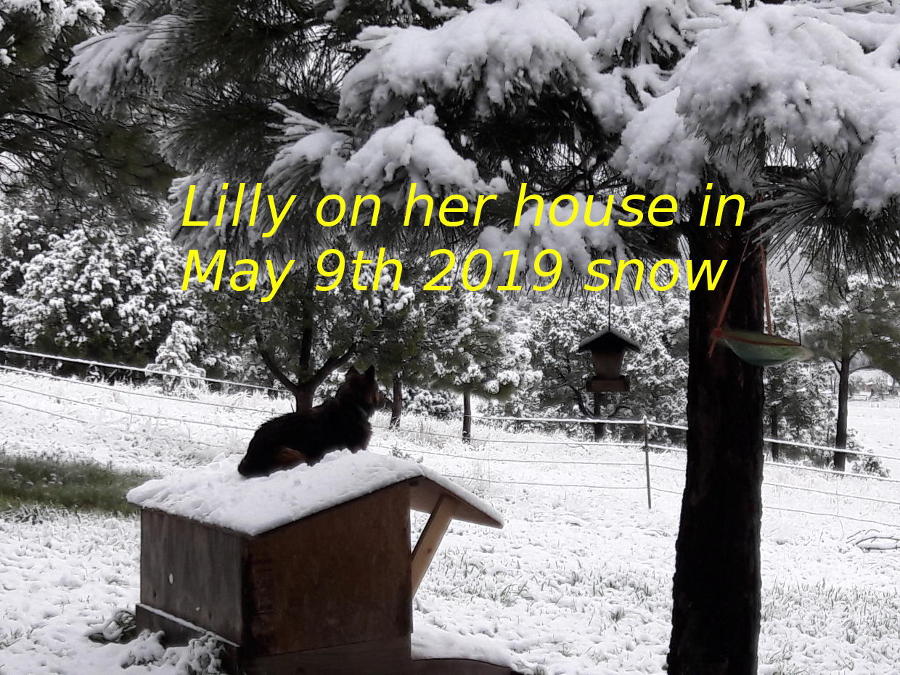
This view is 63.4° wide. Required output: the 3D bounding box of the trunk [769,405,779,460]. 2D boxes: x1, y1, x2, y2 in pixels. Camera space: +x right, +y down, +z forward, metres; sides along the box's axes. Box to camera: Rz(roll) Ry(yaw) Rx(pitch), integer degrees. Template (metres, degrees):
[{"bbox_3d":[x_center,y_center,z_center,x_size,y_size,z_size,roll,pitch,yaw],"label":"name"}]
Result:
[{"bbox_3d":[8.460,2.520,19.000,0.190,1.550,0.190,0,2,0],"label":"trunk"}]

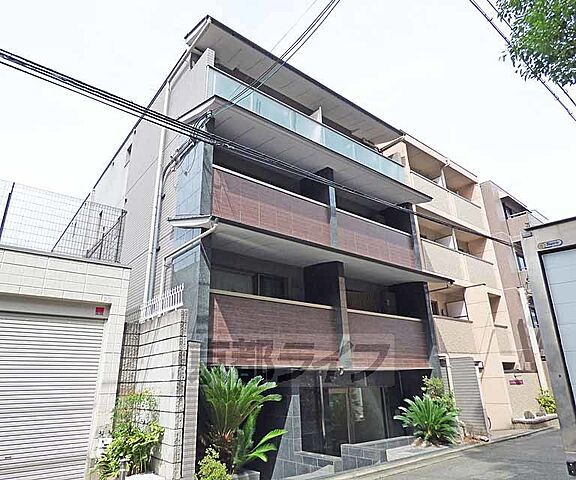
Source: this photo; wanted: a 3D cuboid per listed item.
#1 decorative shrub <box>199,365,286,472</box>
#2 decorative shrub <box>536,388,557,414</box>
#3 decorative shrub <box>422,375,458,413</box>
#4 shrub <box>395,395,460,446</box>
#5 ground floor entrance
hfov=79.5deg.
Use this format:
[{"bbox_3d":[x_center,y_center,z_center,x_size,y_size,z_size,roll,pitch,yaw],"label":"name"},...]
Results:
[{"bbox_3d":[-0.737,2.908,5.614,1.250,1.500,1.200,14,-26,-36],"label":"decorative shrub"},{"bbox_3d":[9.639,5.964,12.800,0.850,0.900,0.800,14,-24,-35],"label":"decorative shrub"},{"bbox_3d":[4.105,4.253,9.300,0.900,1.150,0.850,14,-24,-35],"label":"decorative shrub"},{"bbox_3d":[3.409,4.414,8.500,1.400,1.050,1.350,14,-24,-35],"label":"shrub"},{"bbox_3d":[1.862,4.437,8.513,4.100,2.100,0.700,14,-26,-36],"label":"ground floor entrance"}]

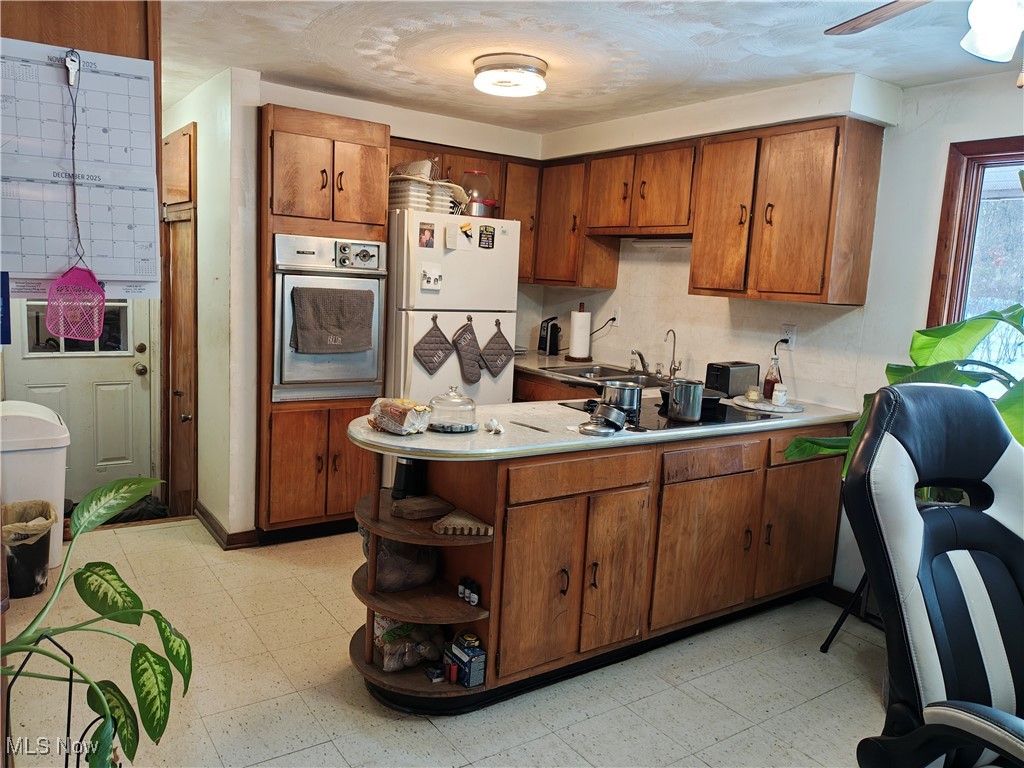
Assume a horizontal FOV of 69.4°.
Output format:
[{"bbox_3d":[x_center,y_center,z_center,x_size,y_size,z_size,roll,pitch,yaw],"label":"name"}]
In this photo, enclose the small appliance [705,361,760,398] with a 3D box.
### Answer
[{"bbox_3d":[1.100,-0.033,3.693,0.240,0.158,0.147,-3,11,-38],"label":"small appliance"}]

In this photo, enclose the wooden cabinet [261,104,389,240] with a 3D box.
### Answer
[{"bbox_3d":[-1.028,-1.036,3.784,0.601,0.578,0.585,-2,10,-35],"label":"wooden cabinet"}]

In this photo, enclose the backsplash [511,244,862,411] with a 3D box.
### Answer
[{"bbox_3d":[0.869,-0.426,4.175,0.040,0.776,2.350,-2,10,-35],"label":"backsplash"}]

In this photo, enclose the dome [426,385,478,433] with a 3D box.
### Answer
[{"bbox_3d":[-0.196,0.078,2.519,0.178,0.145,0.178,3,8,0],"label":"dome"}]

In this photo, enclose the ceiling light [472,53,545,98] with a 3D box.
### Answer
[{"bbox_3d":[-0.006,-1.283,3.081,0.312,0.098,0.312,3,8,0],"label":"ceiling light"}]

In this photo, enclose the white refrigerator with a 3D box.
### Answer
[{"bbox_3d":[-0.471,-0.077,4.278,0.720,1.735,0.680,-2,10,-35],"label":"white refrigerator"}]

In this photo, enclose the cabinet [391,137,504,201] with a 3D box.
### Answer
[{"bbox_3d":[-0.488,-1.219,4.407,0.867,0.358,0.300,-3,10,-35],"label":"cabinet"}]

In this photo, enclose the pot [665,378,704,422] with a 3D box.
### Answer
[{"bbox_3d":[0.667,0.067,2.869,0.128,0.147,0.155,8,10,30],"label":"pot"}]

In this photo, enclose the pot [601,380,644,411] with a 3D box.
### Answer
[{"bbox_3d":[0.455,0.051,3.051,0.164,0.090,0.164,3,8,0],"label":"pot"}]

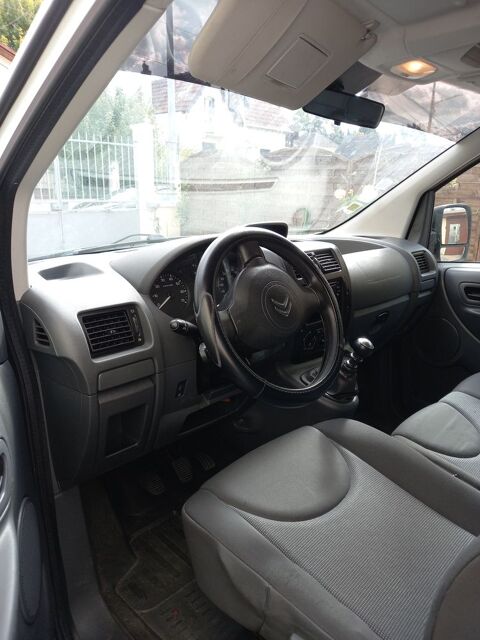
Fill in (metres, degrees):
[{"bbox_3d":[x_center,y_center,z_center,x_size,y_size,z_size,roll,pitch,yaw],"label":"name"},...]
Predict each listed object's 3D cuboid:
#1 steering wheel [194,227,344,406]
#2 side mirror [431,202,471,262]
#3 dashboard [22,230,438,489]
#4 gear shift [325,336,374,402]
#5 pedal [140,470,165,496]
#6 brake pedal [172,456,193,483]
[{"bbox_3d":[0.058,-0.008,0.974,0.385,0.385,0.110,-13,-10,-42],"label":"steering wheel"},{"bbox_3d":[0.881,-0.362,1.988,0.200,0.270,0.130,-8,16,-28],"label":"side mirror"},{"bbox_3d":[0.118,-0.036,1.437,1.550,0.480,0.500,-13,19,-42],"label":"dashboard"},{"bbox_3d":[0.285,0.127,1.234,0.100,0.200,0.130,-13,32,-42],"label":"gear shift"},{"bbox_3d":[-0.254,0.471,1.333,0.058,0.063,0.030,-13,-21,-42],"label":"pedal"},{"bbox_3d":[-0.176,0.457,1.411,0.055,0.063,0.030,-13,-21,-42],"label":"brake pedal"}]

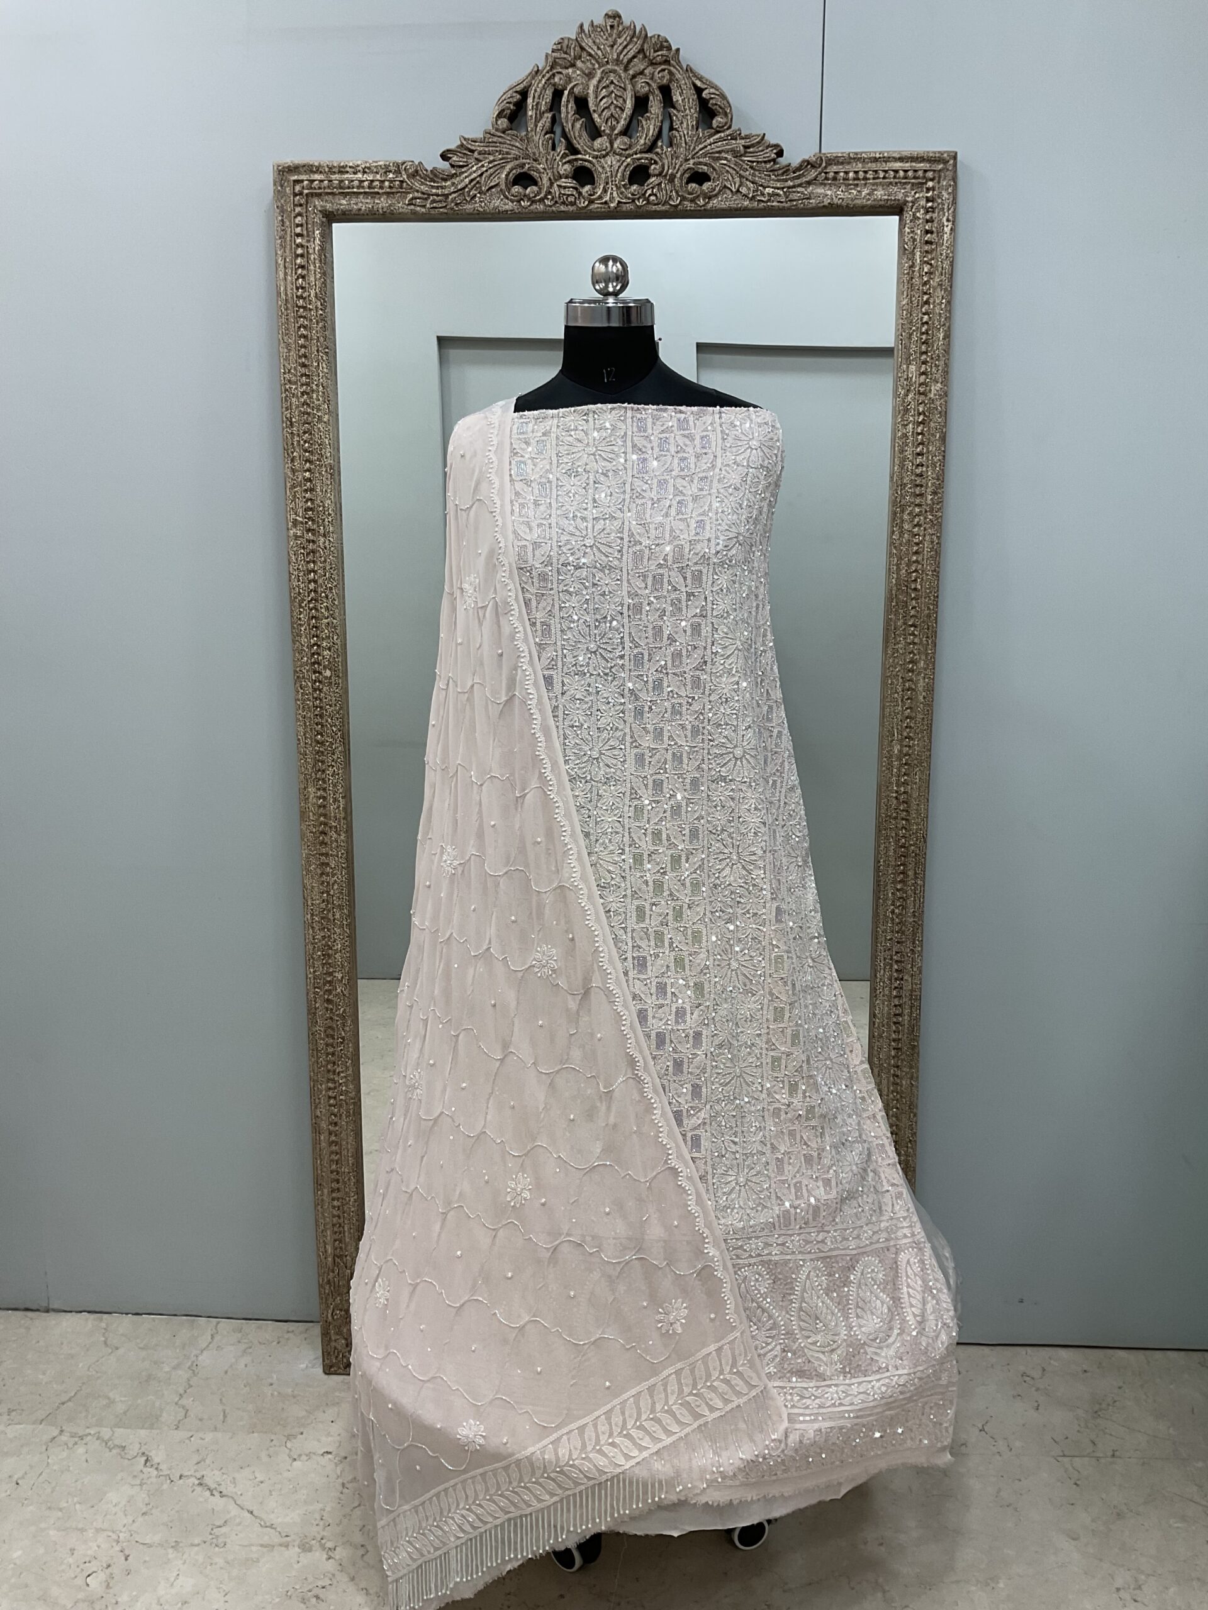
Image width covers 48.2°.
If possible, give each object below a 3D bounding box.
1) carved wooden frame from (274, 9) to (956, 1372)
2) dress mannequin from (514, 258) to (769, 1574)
[{"bbox_3d":[0.013,-0.074,1.971,0.914,1.974,0.065,1,10,3],"label":"carved wooden frame"},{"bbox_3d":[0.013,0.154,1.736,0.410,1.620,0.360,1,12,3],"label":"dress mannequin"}]

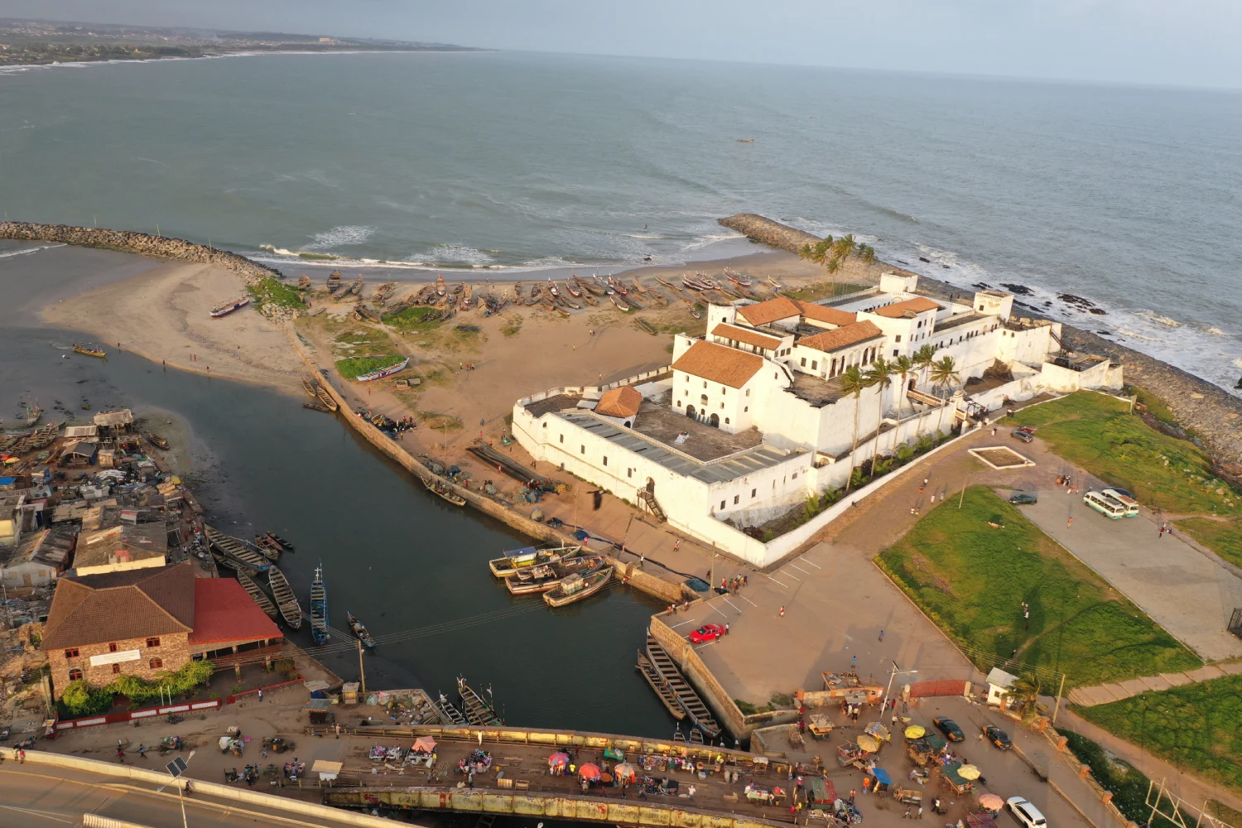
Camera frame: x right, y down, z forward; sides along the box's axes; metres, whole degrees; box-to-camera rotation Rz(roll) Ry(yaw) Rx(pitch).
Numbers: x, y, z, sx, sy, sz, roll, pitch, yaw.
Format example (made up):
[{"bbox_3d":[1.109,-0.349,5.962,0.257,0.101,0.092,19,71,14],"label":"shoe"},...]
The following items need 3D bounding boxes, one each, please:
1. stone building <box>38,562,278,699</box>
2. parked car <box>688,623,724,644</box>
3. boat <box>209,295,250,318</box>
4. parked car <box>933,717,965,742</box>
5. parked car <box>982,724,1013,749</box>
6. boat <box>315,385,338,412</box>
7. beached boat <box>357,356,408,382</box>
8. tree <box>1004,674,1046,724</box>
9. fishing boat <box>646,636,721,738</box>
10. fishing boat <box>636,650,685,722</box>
[{"bbox_3d":[-57.770,25.370,124.680,26.500,9.200,18.000,-4,22,-19],"label":"stone building"},{"bbox_3d":[11.650,29.590,130.640,4.650,1.430,1.830,-9,24,-30],"label":"parked car"},{"bbox_3d":[-113.560,-31.540,281.350,2.200,1.950,20.300,7,21,10],"label":"boat"},{"bbox_3d":[39.340,37.570,115.630,1.640,1.400,3.850,-6,22,-22],"label":"parked car"},{"bbox_3d":[44.760,38.210,114.730,1.640,1.380,3.750,-5,22,-21],"label":"parked car"},{"bbox_3d":[-65.880,-3.230,216.280,2.100,1.700,15.400,-9,24,-29],"label":"boat"},{"bbox_3d":[-56.850,-10.450,231.200,2.000,2.200,16.000,17,24,32],"label":"beached boat"},{"bbox_3d":[49.790,34.750,117.940,5.000,5.500,5.000,3,21,0],"label":"tree"},{"bbox_3d":[7.750,34.720,125.290,2.400,2.200,21.500,-6,22,-22],"label":"fishing boat"},{"bbox_3d":[4.980,35.010,124.000,1.700,2.200,13.200,-6,22,-23],"label":"fishing boat"}]

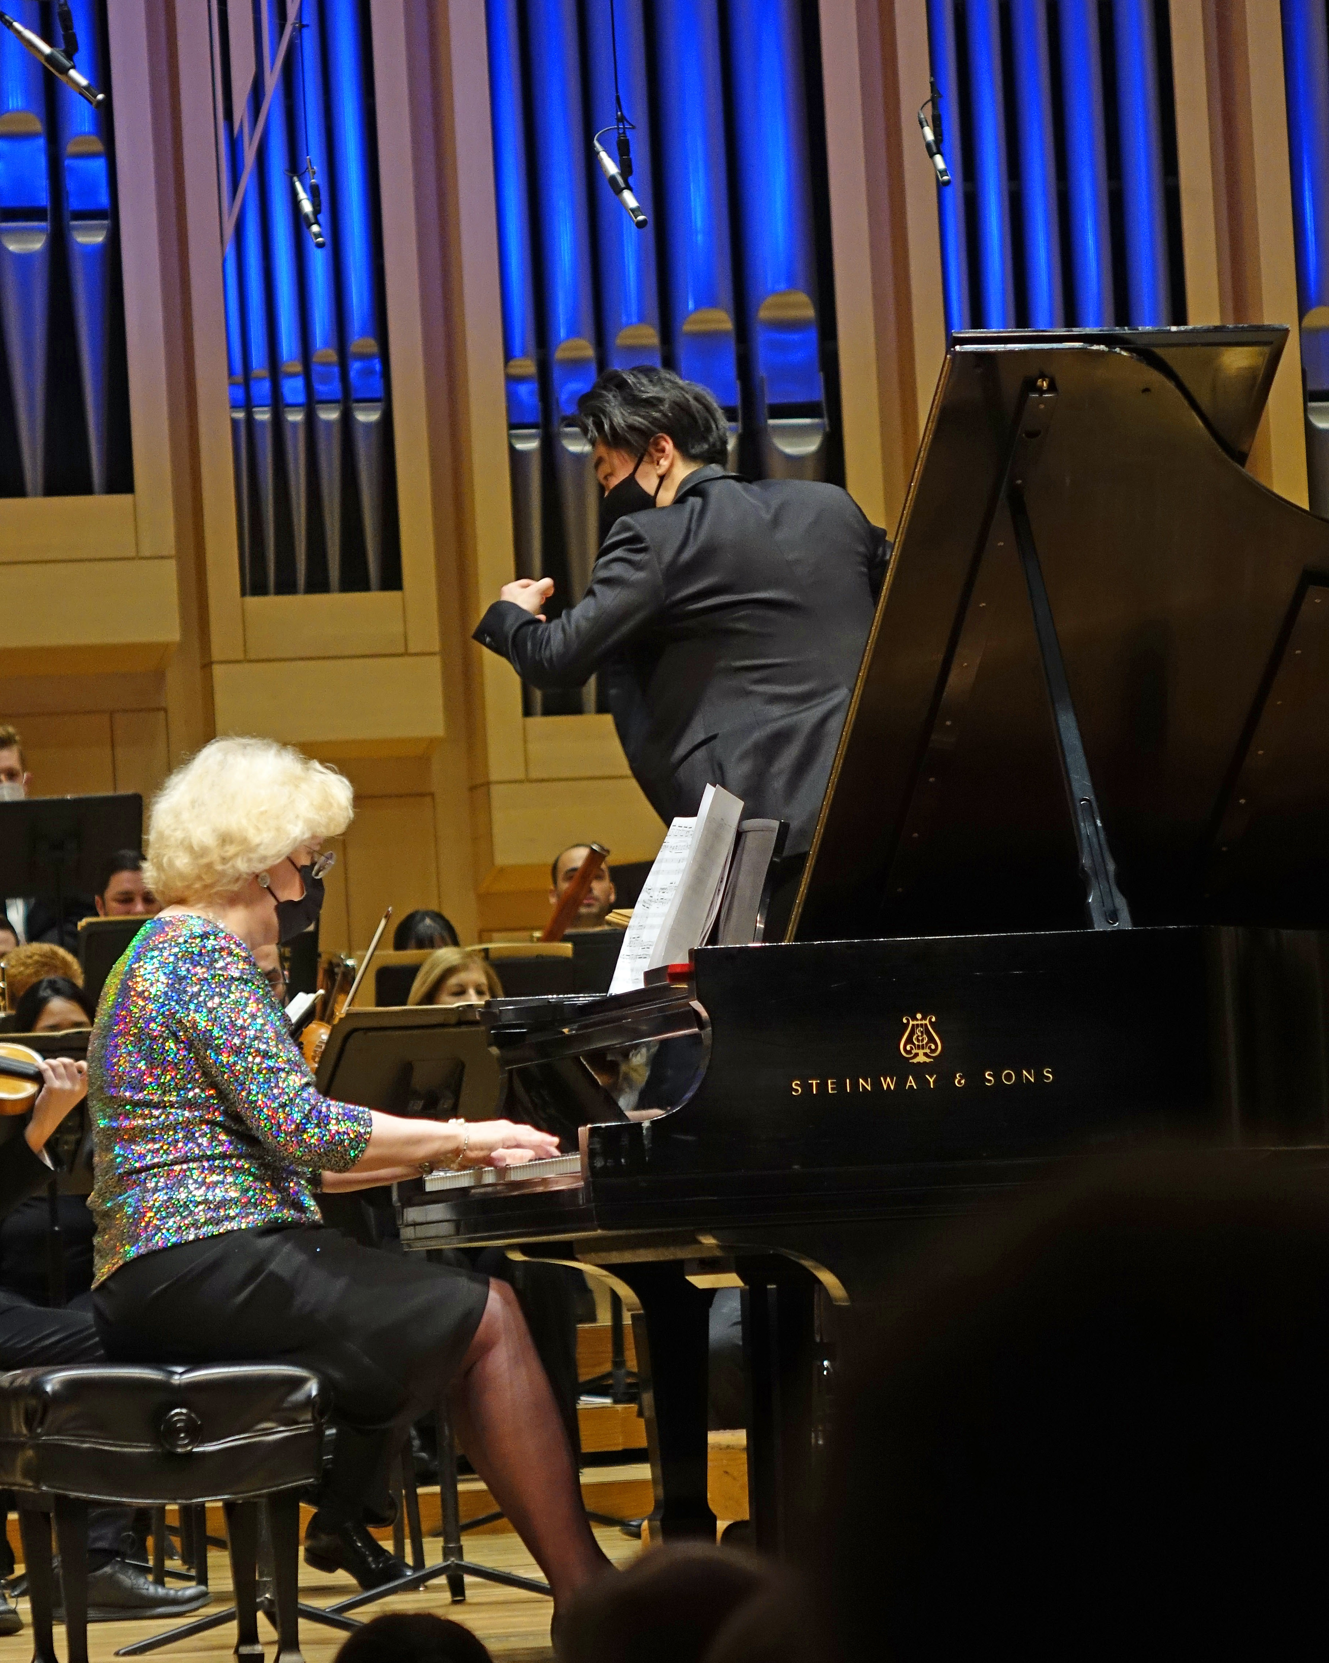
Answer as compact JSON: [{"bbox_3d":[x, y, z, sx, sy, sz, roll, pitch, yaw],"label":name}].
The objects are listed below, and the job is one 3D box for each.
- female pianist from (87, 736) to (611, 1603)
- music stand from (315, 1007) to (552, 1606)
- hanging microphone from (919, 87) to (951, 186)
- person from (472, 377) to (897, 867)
[{"bbox_3d":[-0.400,0.539,11.230,0.800,1.361,0.520,-2,-3,-12],"label":"female pianist"},{"bbox_3d":[-0.411,0.862,14.400,0.510,1.092,0.430,-1,-4,-38],"label":"music stand"},{"bbox_3d":[0.615,-1.579,18.000,0.080,0.220,0.050,-4,-3,6],"label":"hanging microphone"},{"bbox_3d":[0.092,0.107,13.000,0.720,1.740,0.580,-1,-4,-37],"label":"person"}]

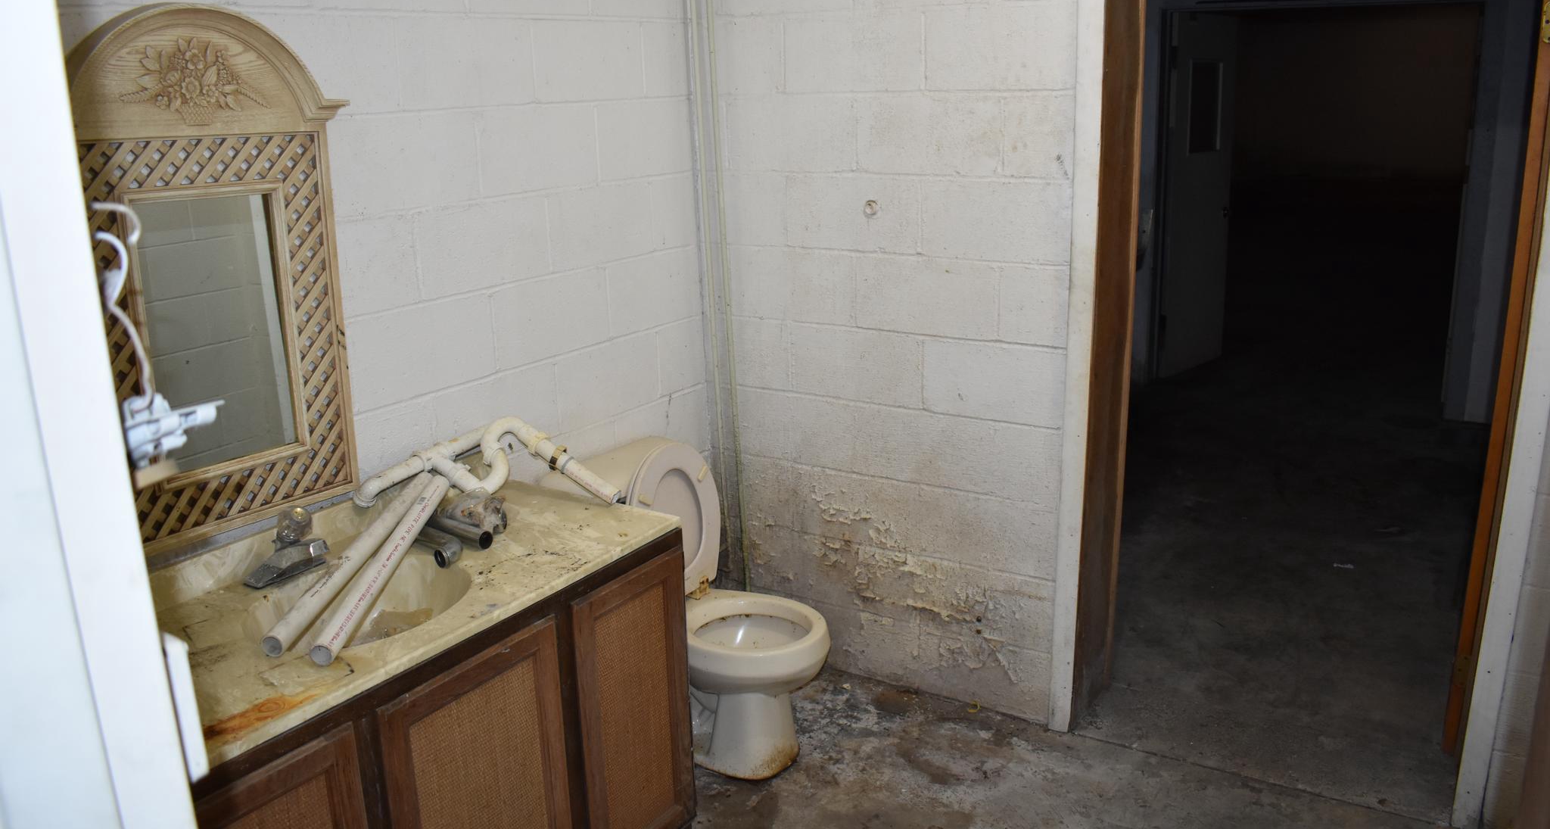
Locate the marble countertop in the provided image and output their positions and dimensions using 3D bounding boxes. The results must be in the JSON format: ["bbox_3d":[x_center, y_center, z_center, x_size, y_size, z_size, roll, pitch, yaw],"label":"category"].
[{"bbox_3d":[-0.769,0.309,2.102,0.560,0.105,1.240,9,19,31],"label":"marble countertop"}]

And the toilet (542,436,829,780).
[{"bbox_3d":[-0.165,0.488,2.999,0.673,0.805,0.485,9,19,31],"label":"toilet"}]

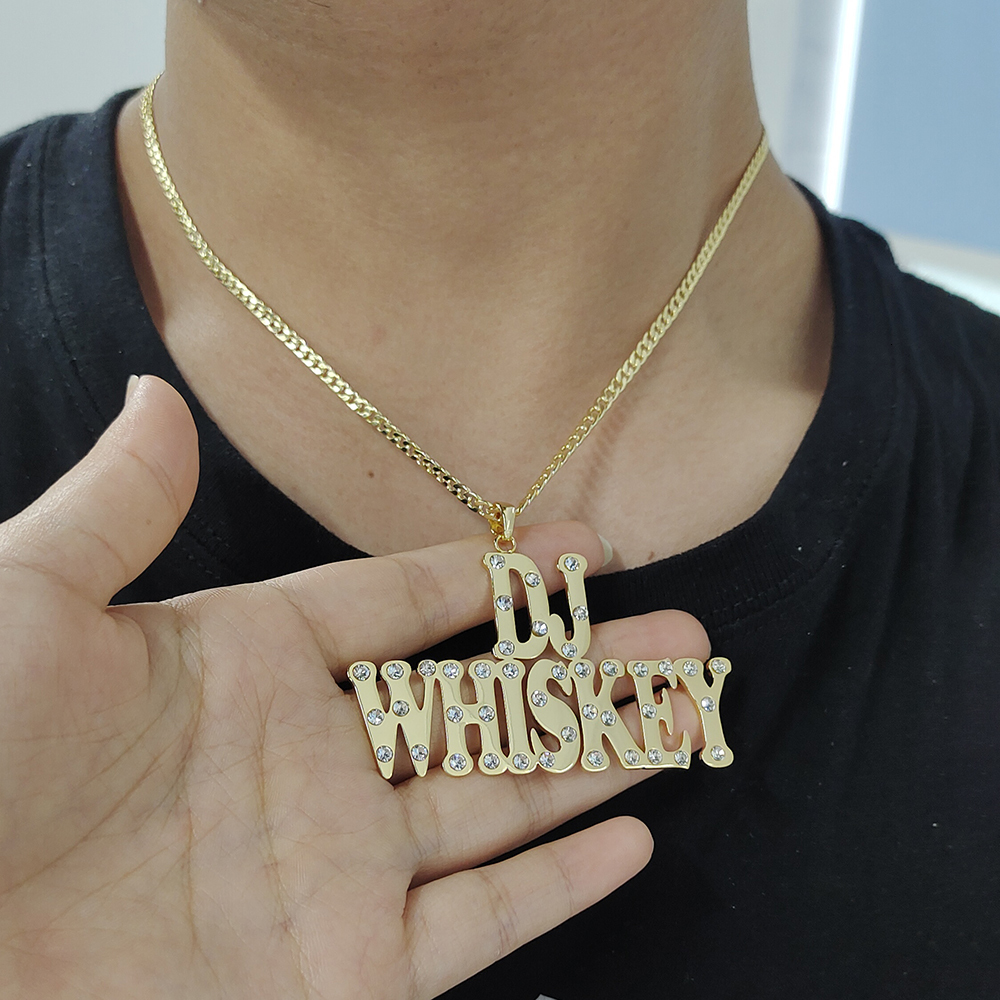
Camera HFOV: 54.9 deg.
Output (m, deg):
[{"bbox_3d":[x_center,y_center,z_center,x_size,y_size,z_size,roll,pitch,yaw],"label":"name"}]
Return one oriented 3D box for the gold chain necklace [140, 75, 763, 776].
[{"bbox_3d":[-0.015,-0.033,0.247,0.154,0.158,0.137,4,9,-7],"label":"gold chain necklace"}]

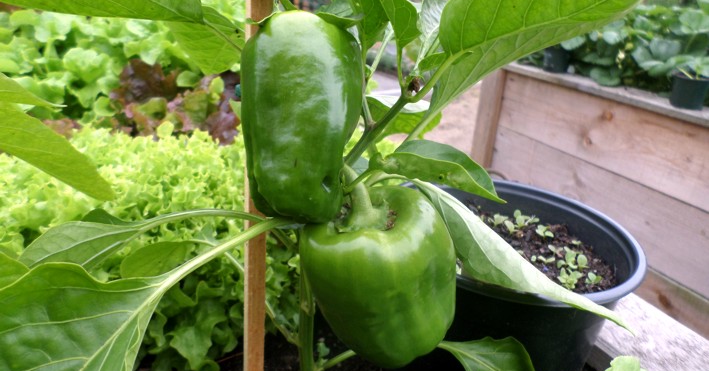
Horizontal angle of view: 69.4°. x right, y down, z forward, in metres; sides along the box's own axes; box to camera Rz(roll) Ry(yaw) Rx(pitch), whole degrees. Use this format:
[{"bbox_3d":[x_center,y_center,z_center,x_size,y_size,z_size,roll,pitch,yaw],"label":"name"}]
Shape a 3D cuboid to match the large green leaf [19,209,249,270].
[{"bbox_3d":[-0.145,0.037,0.335,0.142,0.028,0.050,-13,24,6],"label":"large green leaf"}]

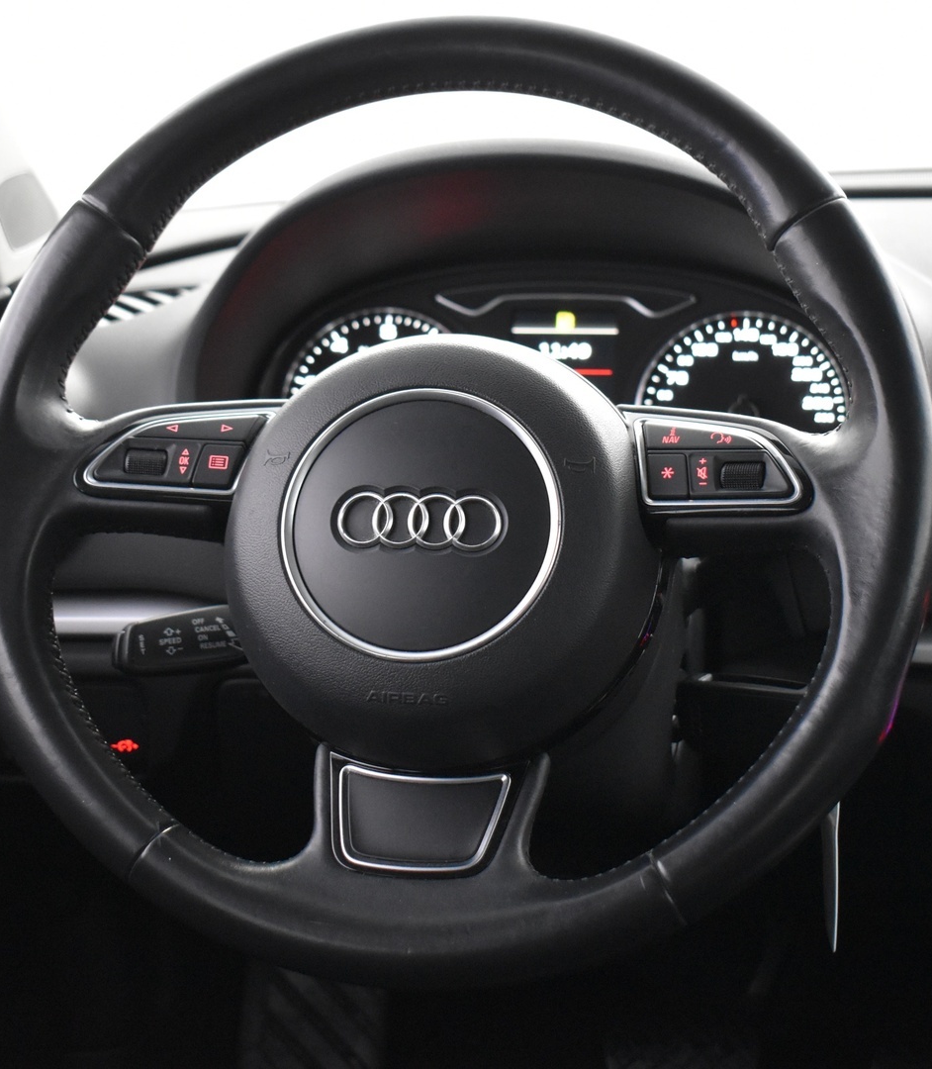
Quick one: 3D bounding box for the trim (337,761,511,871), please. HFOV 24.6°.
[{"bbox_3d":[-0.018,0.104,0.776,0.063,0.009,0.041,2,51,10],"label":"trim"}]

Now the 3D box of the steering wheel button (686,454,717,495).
[{"bbox_3d":[0.087,-0.022,0.781,0.011,0.015,0.006,-1,-18,22],"label":"steering wheel button"}]

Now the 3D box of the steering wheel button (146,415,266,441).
[{"bbox_3d":[-0.102,-0.041,0.821,0.046,0.011,0.006,4,-17,-1],"label":"steering wheel button"}]

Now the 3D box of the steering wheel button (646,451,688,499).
[{"bbox_3d":[0.075,-0.021,0.786,0.016,0.018,0.006,-1,-18,22],"label":"steering wheel button"}]

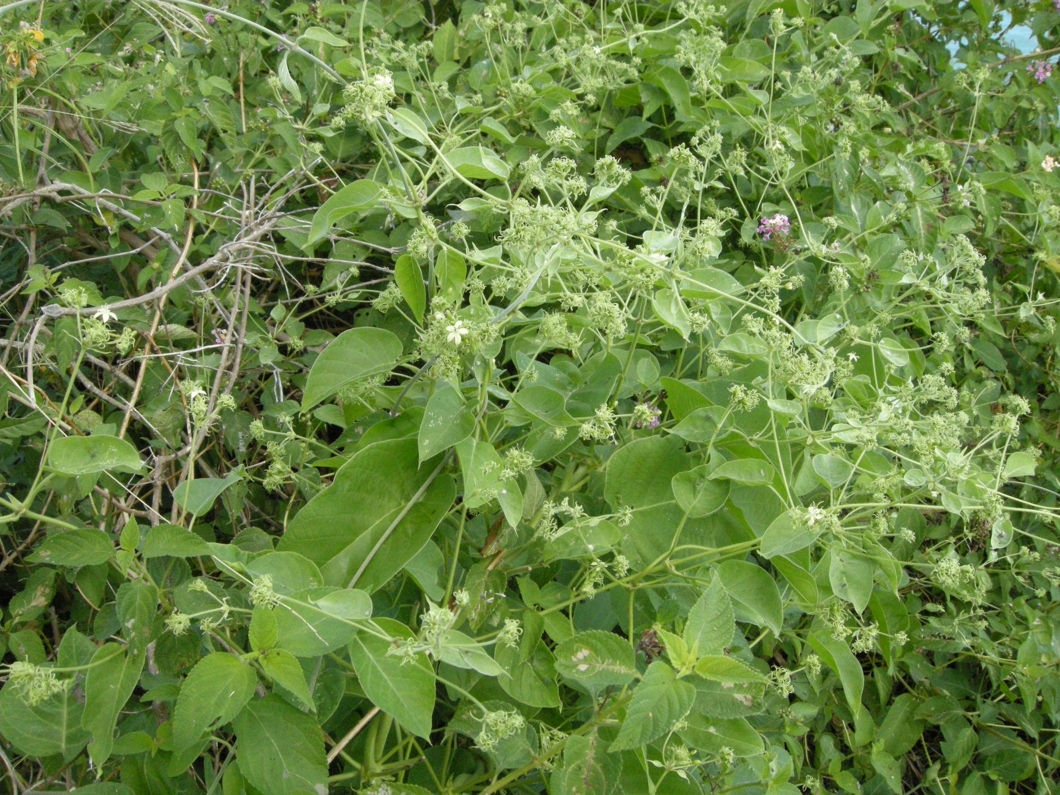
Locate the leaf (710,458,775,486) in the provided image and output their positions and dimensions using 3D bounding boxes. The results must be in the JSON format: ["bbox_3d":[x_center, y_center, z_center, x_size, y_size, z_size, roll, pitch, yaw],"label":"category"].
[{"bbox_3d":[0.164,0.057,0.830,0.052,0.012,0.029,-4,51,1],"label":"leaf"}]

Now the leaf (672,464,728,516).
[{"bbox_3d":[0.132,0.071,0.830,0.046,0.012,0.050,3,50,10],"label":"leaf"}]

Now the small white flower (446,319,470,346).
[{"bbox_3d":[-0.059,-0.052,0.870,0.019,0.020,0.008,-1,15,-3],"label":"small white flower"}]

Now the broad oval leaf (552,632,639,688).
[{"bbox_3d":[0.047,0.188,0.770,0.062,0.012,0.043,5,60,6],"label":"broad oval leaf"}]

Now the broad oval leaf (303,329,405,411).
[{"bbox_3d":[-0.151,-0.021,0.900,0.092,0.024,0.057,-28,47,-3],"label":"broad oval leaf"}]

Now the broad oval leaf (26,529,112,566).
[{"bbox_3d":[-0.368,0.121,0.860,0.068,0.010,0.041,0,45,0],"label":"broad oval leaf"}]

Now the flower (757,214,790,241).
[{"bbox_3d":[0.243,-0.170,1.070,0.032,0.023,0.030,0,32,0],"label":"flower"}]

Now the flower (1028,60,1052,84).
[{"bbox_3d":[0.666,-0.425,1.400,0.031,0.025,0.029,0,37,0],"label":"flower"}]

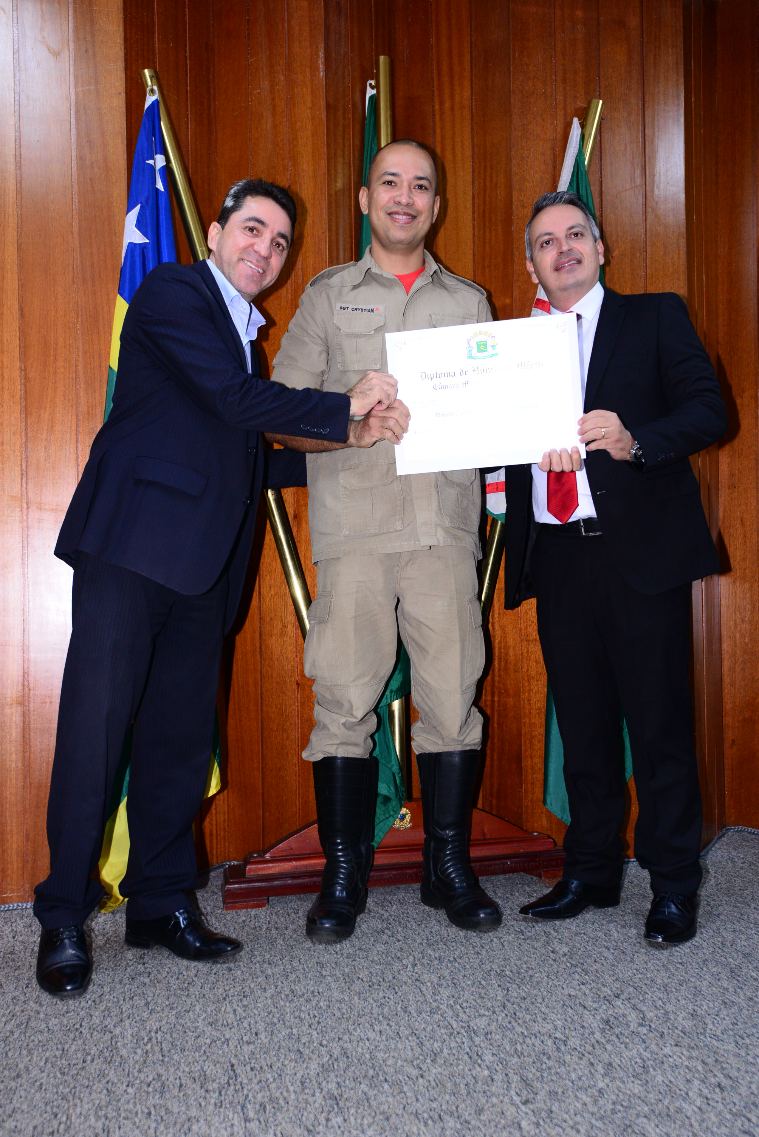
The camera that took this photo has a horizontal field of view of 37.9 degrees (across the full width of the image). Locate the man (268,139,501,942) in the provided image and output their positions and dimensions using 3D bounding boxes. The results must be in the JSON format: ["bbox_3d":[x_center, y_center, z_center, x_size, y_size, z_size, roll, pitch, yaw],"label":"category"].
[{"bbox_3d":[0.022,-0.085,2.490,0.560,1.790,0.410,-1,0,-13],"label":"man"}]

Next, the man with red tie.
[{"bbox_3d":[0.520,-0.034,2.460,0.540,1.670,0.470,-1,0,23],"label":"man with red tie"}]

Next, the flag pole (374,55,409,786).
[{"bbox_3d":[0.033,-0.329,2.840,0.040,1.980,0.040,-1,0,-6],"label":"flag pole"}]

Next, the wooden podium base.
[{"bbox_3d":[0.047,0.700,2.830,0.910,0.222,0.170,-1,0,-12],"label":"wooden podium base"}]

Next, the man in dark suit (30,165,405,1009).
[{"bbox_3d":[-0.315,-0.020,2.380,0.680,1.670,0.600,-1,0,-43],"label":"man in dark suit"}]

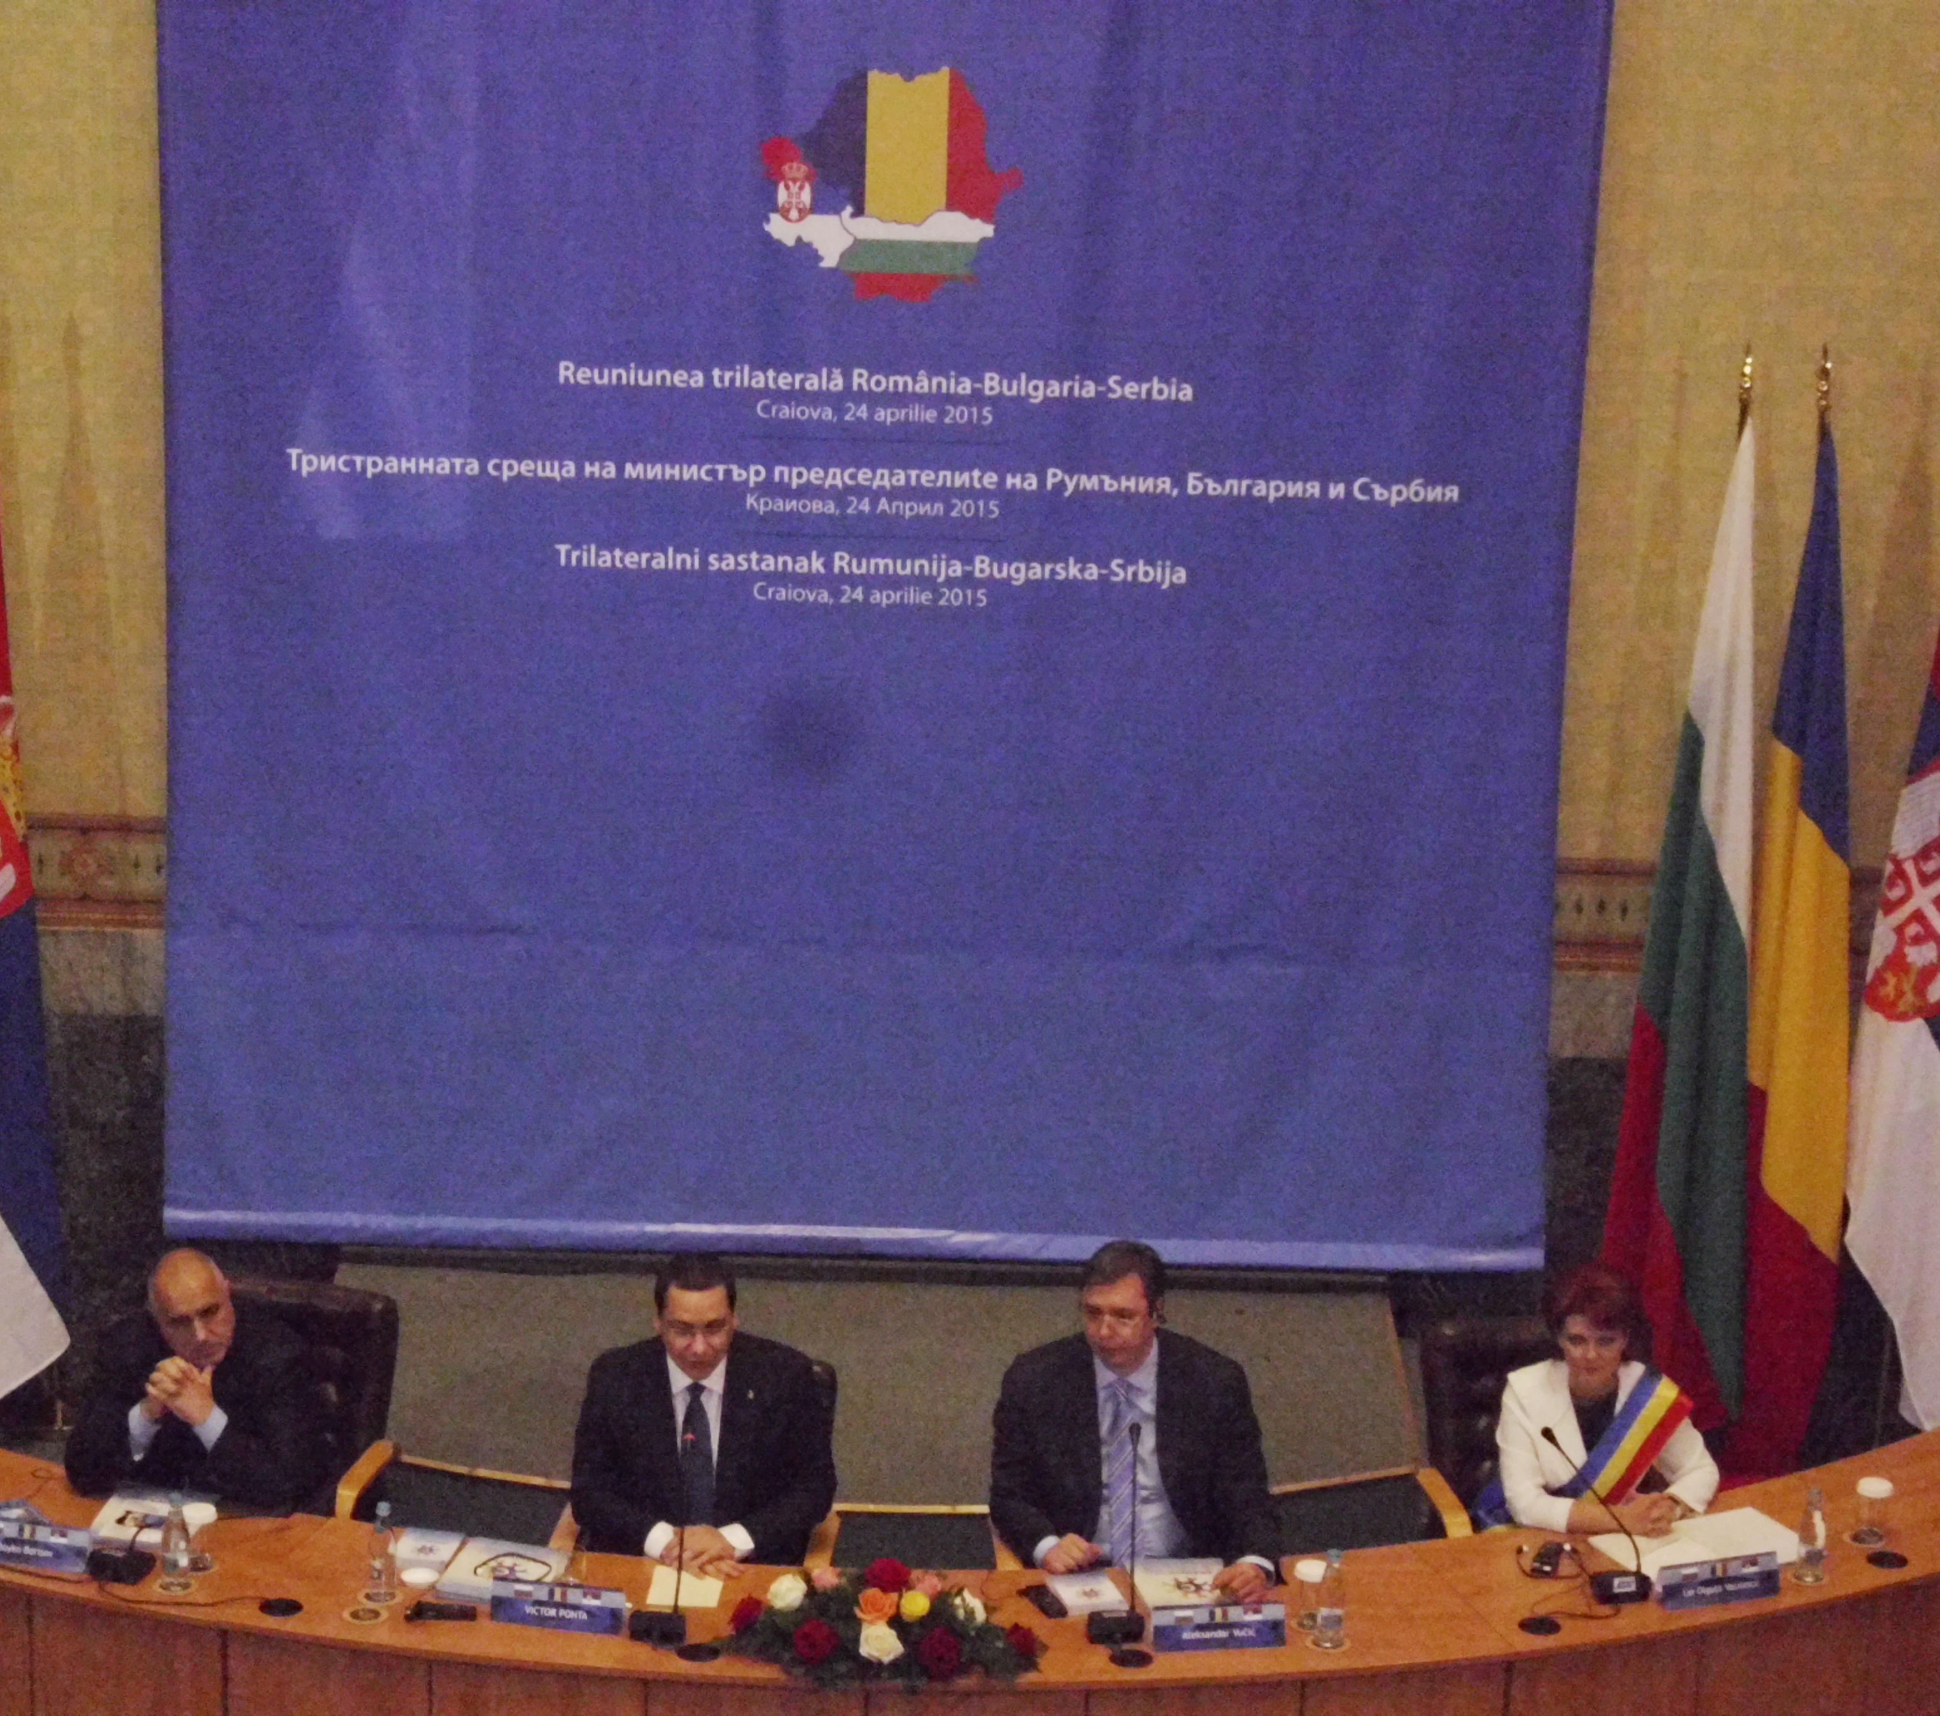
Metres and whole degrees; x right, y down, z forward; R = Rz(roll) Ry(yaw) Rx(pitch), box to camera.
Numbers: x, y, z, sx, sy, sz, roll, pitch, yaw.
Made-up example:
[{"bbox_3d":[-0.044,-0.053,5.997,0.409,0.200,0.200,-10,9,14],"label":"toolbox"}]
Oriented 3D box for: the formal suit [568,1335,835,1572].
[{"bbox_3d":[-0.583,1.356,12.262,0.570,0.580,0.480,3,17,4],"label":"formal suit"}]

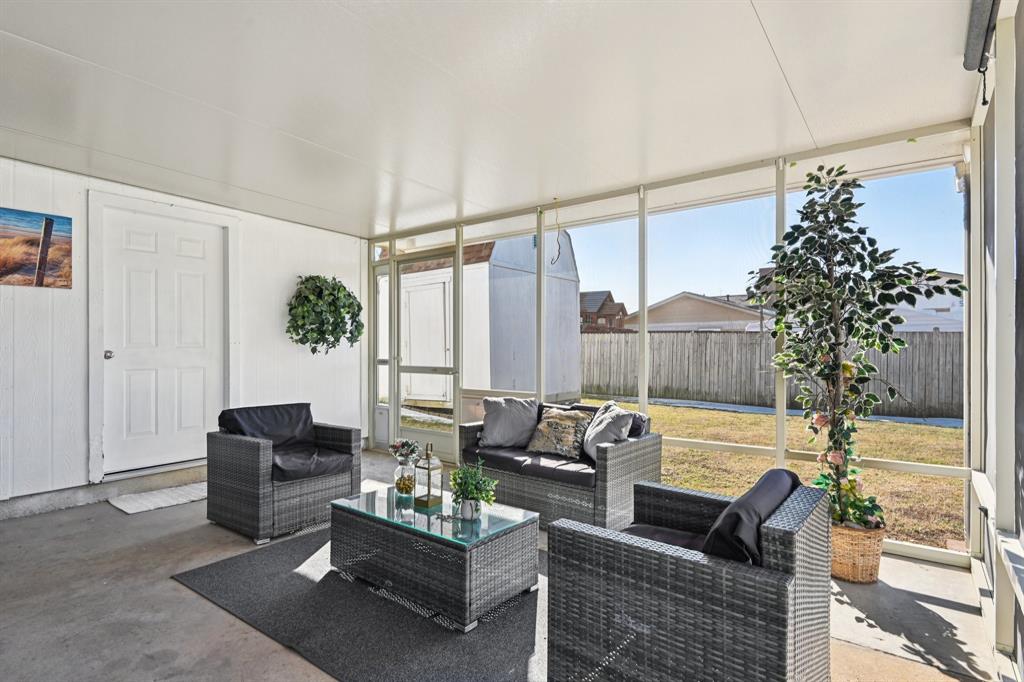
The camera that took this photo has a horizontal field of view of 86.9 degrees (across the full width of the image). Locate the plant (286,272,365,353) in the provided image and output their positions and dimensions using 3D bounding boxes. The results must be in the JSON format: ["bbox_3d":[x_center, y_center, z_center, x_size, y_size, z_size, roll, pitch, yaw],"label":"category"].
[{"bbox_3d":[-1.911,-0.269,5.564,0.380,0.800,0.790,0,0,31],"label":"plant"}]

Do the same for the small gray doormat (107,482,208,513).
[{"bbox_3d":[-2.538,1.179,4.199,0.500,0.016,0.850,0,0,39],"label":"small gray doormat"}]

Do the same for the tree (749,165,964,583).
[{"bbox_3d":[1.730,0.138,2.789,0.950,2.090,0.820,0,0,32],"label":"tree"}]

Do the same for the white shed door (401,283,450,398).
[{"bbox_3d":[-1.452,0.003,9.250,1.120,2.000,0.060,0,0,40],"label":"white shed door"}]

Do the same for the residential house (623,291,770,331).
[{"bbox_3d":[10.600,-0.275,27.090,7.500,3.900,9.000,0,0,-44],"label":"residential house"}]

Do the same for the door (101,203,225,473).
[{"bbox_3d":[-2.838,-0.004,4.450,0.045,2.030,0.914,0,0,31],"label":"door"}]

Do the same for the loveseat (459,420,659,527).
[{"bbox_3d":[0.307,0.832,3.658,1.183,0.710,0.693,0,0,40],"label":"loveseat"}]

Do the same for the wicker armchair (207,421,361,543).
[{"bbox_3d":[-1.516,0.830,3.618,0.693,0.710,0.702,0,0,38],"label":"wicker armchair"}]

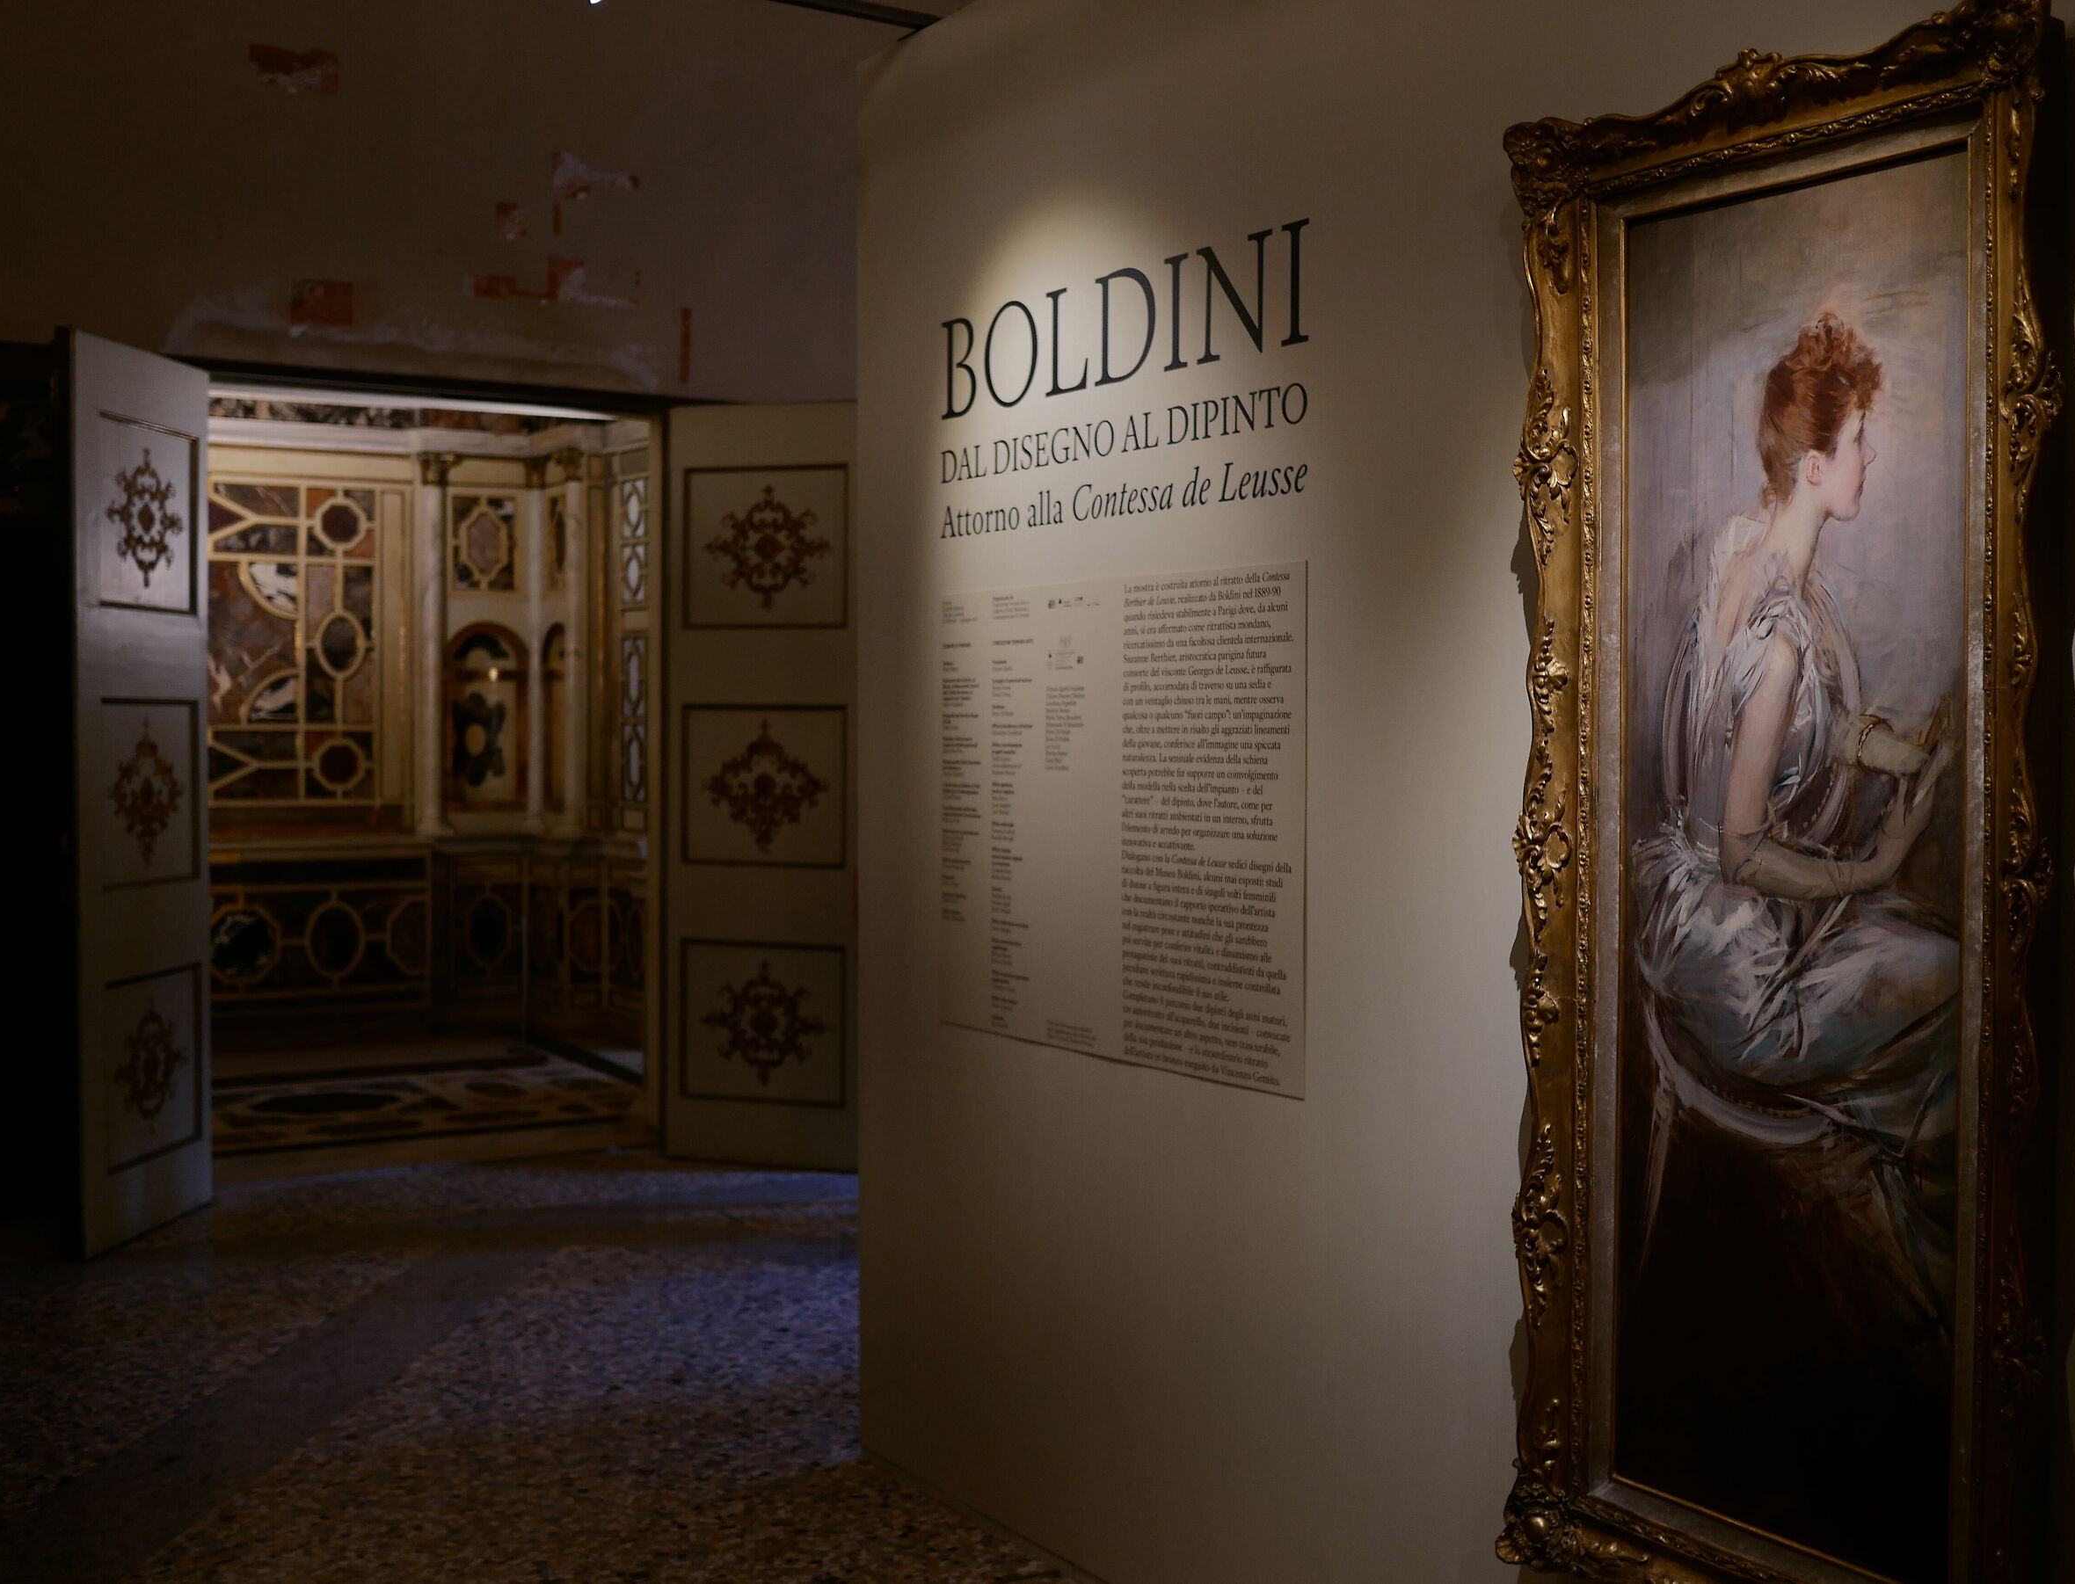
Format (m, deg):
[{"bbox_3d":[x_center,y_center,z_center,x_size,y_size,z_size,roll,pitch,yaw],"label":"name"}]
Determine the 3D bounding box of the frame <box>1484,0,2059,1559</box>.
[{"bbox_3d":[0.880,0.091,2.936,0.110,1.887,0.825,-1,2,-31],"label":"frame"}]

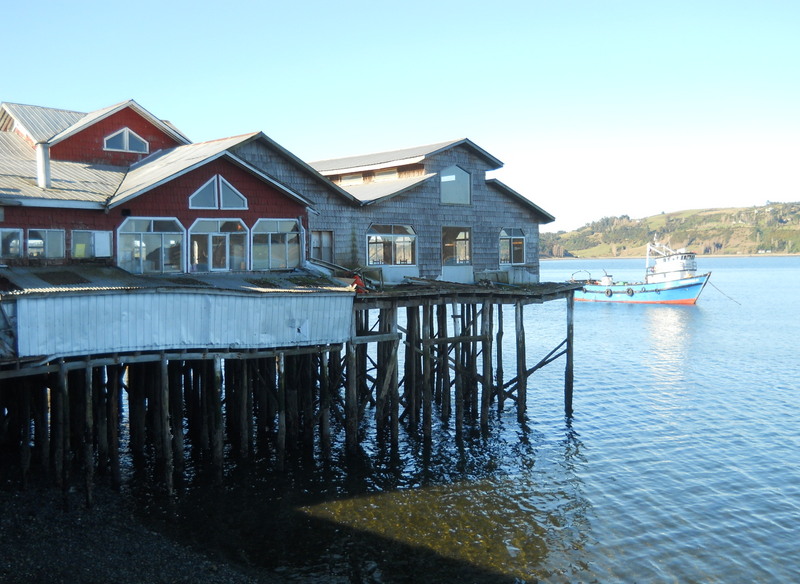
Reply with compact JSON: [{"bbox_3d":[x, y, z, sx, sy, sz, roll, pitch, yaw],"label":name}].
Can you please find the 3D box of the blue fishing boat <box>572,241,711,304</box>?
[{"bbox_3d":[32.700,-2.700,115.200,5.200,8.600,19.300,-2,4,-43],"label":"blue fishing boat"}]

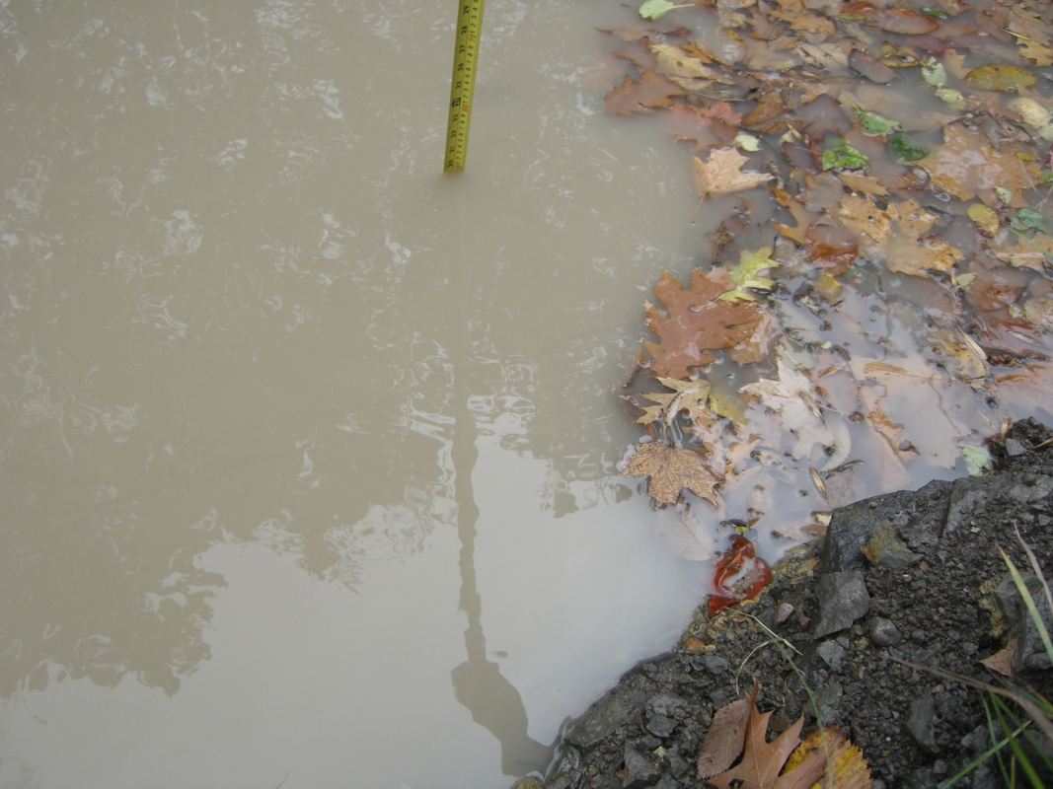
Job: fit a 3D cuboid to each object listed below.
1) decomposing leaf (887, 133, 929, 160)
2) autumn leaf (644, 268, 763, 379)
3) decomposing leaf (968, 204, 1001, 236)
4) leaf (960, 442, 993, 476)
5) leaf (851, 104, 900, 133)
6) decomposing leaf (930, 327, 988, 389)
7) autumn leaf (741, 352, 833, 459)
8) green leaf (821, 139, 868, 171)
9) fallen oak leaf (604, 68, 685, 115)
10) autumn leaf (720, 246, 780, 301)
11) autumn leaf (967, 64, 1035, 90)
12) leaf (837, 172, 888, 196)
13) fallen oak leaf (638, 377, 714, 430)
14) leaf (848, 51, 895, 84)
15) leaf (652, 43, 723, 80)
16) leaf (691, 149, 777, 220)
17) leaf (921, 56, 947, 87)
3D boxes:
[{"bbox_3d":[0.453,-0.296,1.382,0.051,0.010,0.042,-22,59,-19],"label":"decomposing leaf"},{"bbox_3d":[0.174,-0.072,1.195,0.113,0.015,0.148,23,55,12],"label":"autumn leaf"},{"bbox_3d":[0.518,-0.197,1.302,0.029,0.010,0.052,-13,55,-14],"label":"decomposing leaf"},{"bbox_3d":[0.436,0.063,1.118,0.025,0.010,0.037,-2,54,-6],"label":"leaf"},{"bbox_3d":[0.418,-0.332,1.406,0.064,0.012,0.038,28,57,15],"label":"leaf"},{"bbox_3d":[0.446,-0.040,1.194,0.046,0.010,0.072,-6,55,-9],"label":"decomposing leaf"},{"bbox_3d":[0.260,0.012,1.124,0.073,0.015,0.117,-22,58,-19],"label":"autumn leaf"},{"bbox_3d":[0.373,-0.284,1.368,0.060,0.015,0.051,-5,54,-8],"label":"green leaf"},{"bbox_3d":[0.135,-0.362,1.405,0.105,0.012,0.072,-31,62,-24],"label":"fallen oak leaf"},{"bbox_3d":[0.242,-0.126,1.226,0.045,0.014,0.098,23,55,12],"label":"autumn leaf"},{"bbox_3d":[0.600,-0.401,1.462,0.093,0.012,0.053,-2,53,-6],"label":"autumn leaf"},{"bbox_3d":[0.385,-0.240,1.323,0.044,0.010,0.043,-12,55,-13],"label":"leaf"},{"bbox_3d":[0.143,0.009,1.113,0.074,0.018,0.061,6,53,0],"label":"fallen oak leaf"},{"bbox_3d":[0.439,-0.414,1.468,0.074,0.012,0.042,34,58,19],"label":"leaf"},{"bbox_3d":[0.195,-0.412,1.446,0.048,0.012,0.100,-36,64,-27],"label":"leaf"},{"bbox_3d":[0.220,-0.234,1.301,0.095,0.020,0.138,23,55,12],"label":"leaf"},{"bbox_3d":[0.515,-0.408,1.461,0.032,0.010,0.061,2,53,-3],"label":"leaf"}]

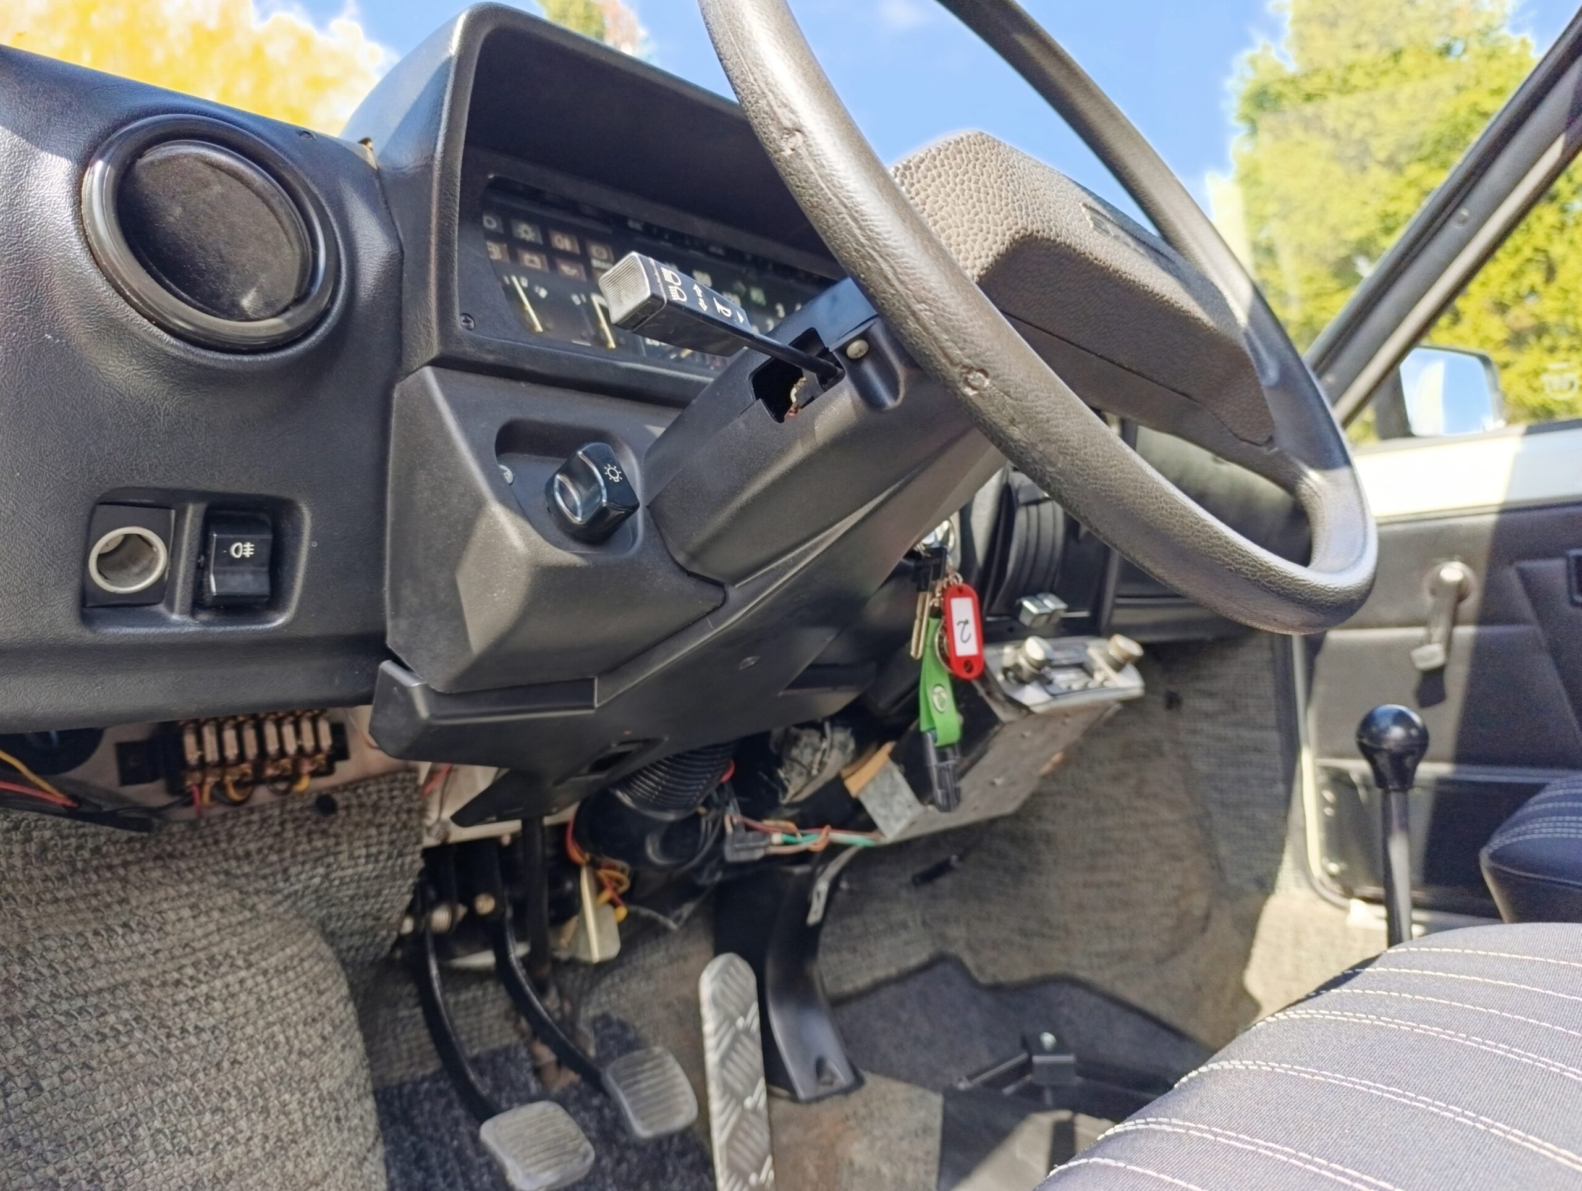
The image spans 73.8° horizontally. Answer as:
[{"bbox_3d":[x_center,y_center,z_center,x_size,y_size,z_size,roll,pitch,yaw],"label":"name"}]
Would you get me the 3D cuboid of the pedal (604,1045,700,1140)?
[{"bbox_3d":[-0.112,0.401,0.843,0.060,0.056,0.018,-1,-46,-42],"label":"pedal"}]

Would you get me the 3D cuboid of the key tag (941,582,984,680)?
[{"bbox_3d":[0.093,0.020,0.570,0.022,0.052,0.004,-4,-2,-16],"label":"key tag"}]

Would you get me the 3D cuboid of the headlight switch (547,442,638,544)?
[{"bbox_3d":[-0.089,-0.046,0.475,0.036,0.036,0.027,-1,-24,-42],"label":"headlight switch"}]

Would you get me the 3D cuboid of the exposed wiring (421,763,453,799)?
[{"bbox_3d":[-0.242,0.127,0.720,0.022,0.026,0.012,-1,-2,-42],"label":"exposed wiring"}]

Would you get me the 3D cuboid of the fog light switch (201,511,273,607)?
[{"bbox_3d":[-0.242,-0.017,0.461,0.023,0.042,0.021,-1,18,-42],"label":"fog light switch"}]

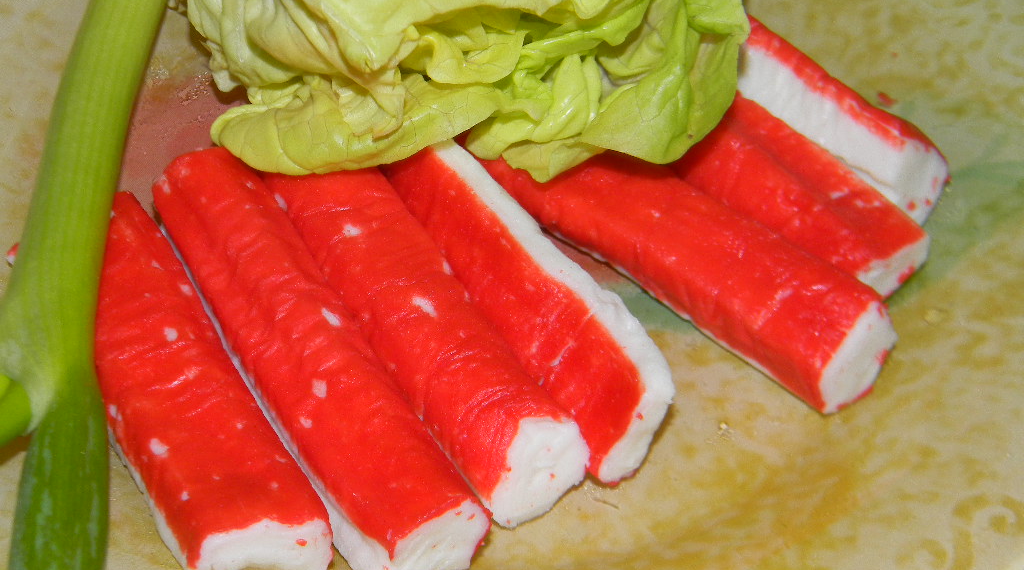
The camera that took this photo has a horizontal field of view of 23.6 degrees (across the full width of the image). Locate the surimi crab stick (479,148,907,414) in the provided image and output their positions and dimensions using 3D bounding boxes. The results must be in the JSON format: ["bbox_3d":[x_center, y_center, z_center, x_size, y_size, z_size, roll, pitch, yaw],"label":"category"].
[{"bbox_3d":[0.026,-0.010,0.430,0.088,0.013,0.018,36,54,27],"label":"surimi crab stick"}]

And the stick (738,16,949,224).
[{"bbox_3d":[0.042,-0.041,0.461,0.088,0.015,0.013,36,54,27],"label":"stick"}]

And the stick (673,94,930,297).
[{"bbox_3d":[0.035,-0.025,0.447,0.088,0.013,0.019,37,54,28],"label":"stick"}]

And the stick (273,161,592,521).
[{"bbox_3d":[-0.020,0.002,0.415,0.018,0.014,0.088,-23,52,-24],"label":"stick"}]

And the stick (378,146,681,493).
[{"bbox_3d":[-0.005,-0.003,0.422,0.017,0.013,0.088,-23,52,-24],"label":"stick"}]

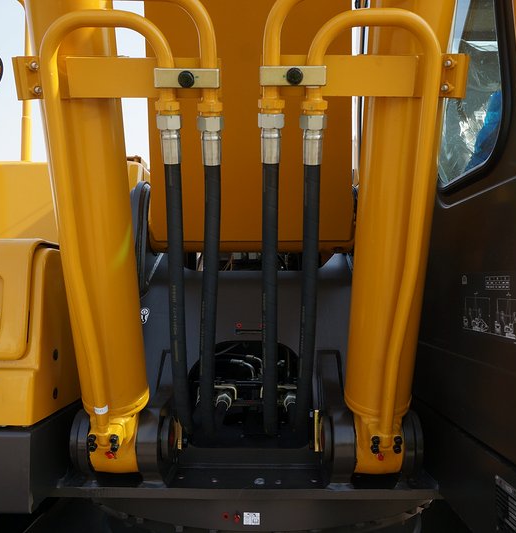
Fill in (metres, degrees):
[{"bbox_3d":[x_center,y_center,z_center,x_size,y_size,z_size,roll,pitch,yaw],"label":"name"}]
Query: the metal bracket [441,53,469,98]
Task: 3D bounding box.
[{"bbox_3d":[0.380,-0.370,1.035,0.054,0.080,0.035,0,21,1],"label":"metal bracket"}]

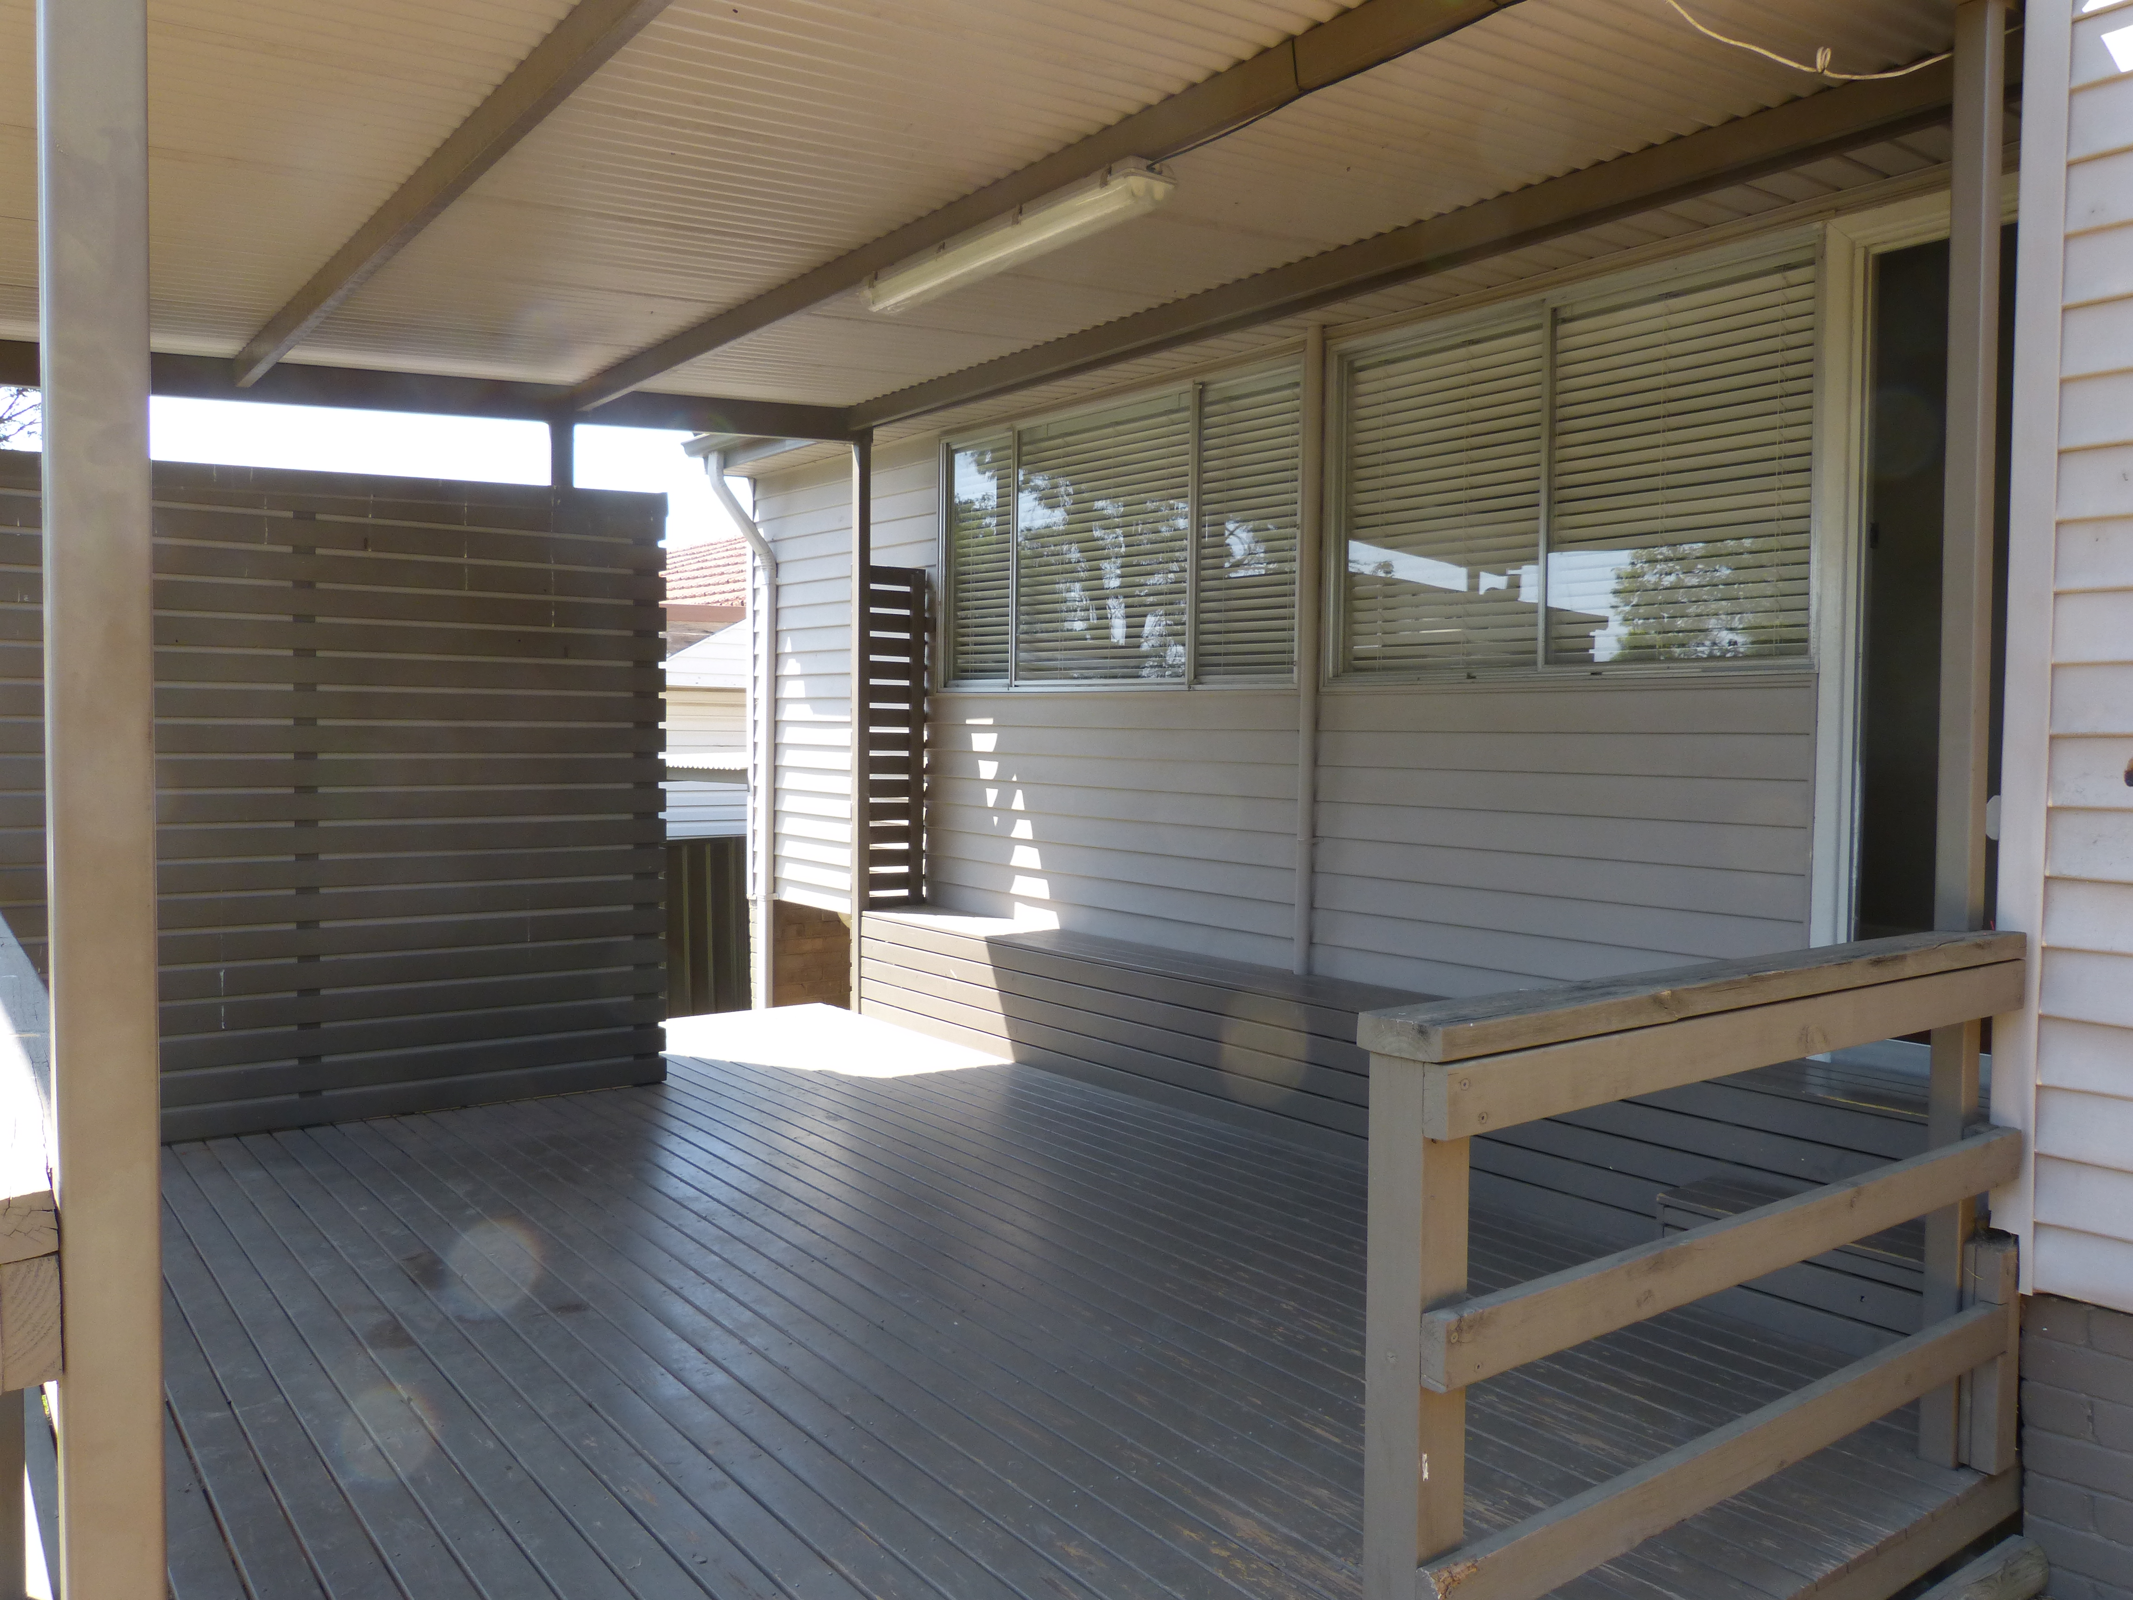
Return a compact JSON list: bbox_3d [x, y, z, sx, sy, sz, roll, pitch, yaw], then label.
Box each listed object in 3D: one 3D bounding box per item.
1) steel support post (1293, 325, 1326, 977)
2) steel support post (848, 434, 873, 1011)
[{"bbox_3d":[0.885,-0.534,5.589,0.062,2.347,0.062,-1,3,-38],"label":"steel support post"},{"bbox_3d":[-0.968,-0.334,7.299,0.066,2.716,0.066,-1,3,-38],"label":"steel support post"}]

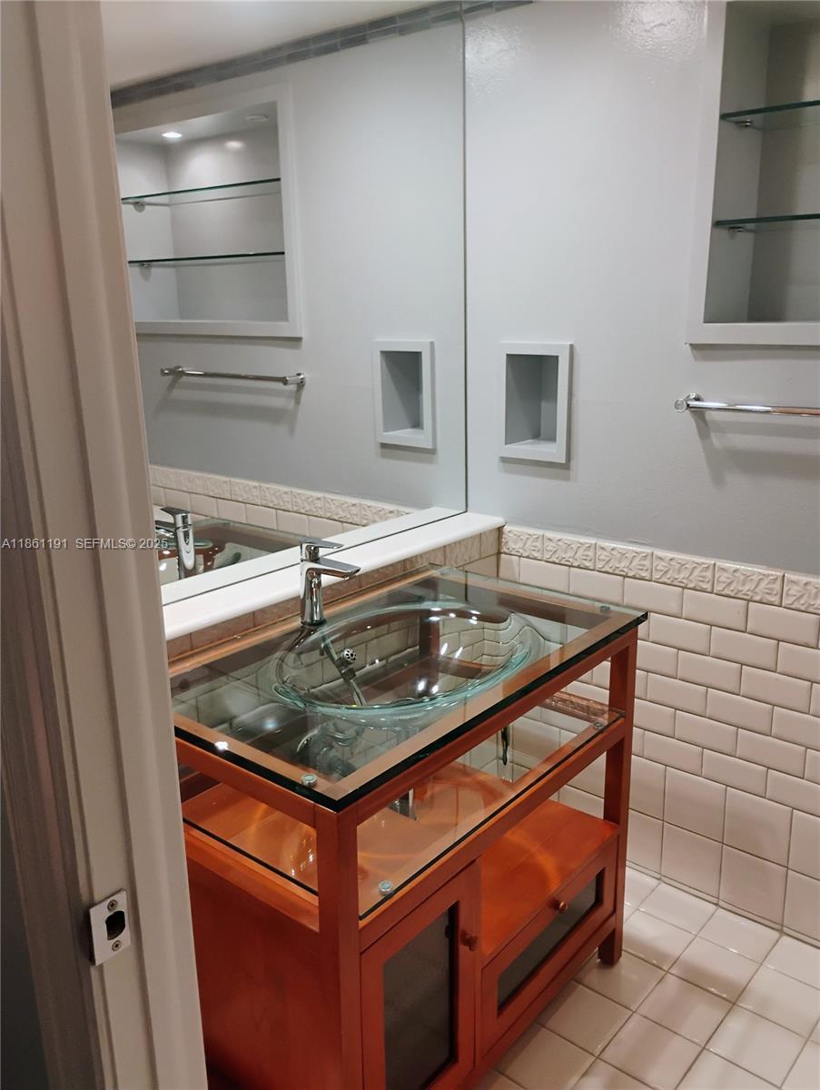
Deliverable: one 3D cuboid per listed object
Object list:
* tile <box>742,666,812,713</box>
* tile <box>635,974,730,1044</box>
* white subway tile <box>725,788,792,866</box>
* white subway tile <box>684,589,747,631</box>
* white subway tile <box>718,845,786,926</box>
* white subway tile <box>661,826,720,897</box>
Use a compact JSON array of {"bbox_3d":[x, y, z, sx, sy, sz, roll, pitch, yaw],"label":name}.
[{"bbox_3d":[0.824,0.323,1.982,0.152,0.075,0.009,11,20,40],"label":"tile"},{"bbox_3d":[0.586,0.991,1.882,0.151,0.009,0.151,11,20,40],"label":"tile"},{"bbox_3d":[0.822,0.662,2.082,0.152,0.155,0.009,11,20,40],"label":"white subway tile"},{"bbox_3d":[0.707,0.149,2.043,0.152,0.076,0.010,11,19,40],"label":"white subway tile"},{"bbox_3d":[0.826,0.812,2.123,0.152,0.152,0.010,11,19,40],"label":"white subway tile"},{"bbox_3d":[0.711,0.789,2.223,0.152,0.152,0.010,11,19,40],"label":"white subway tile"}]

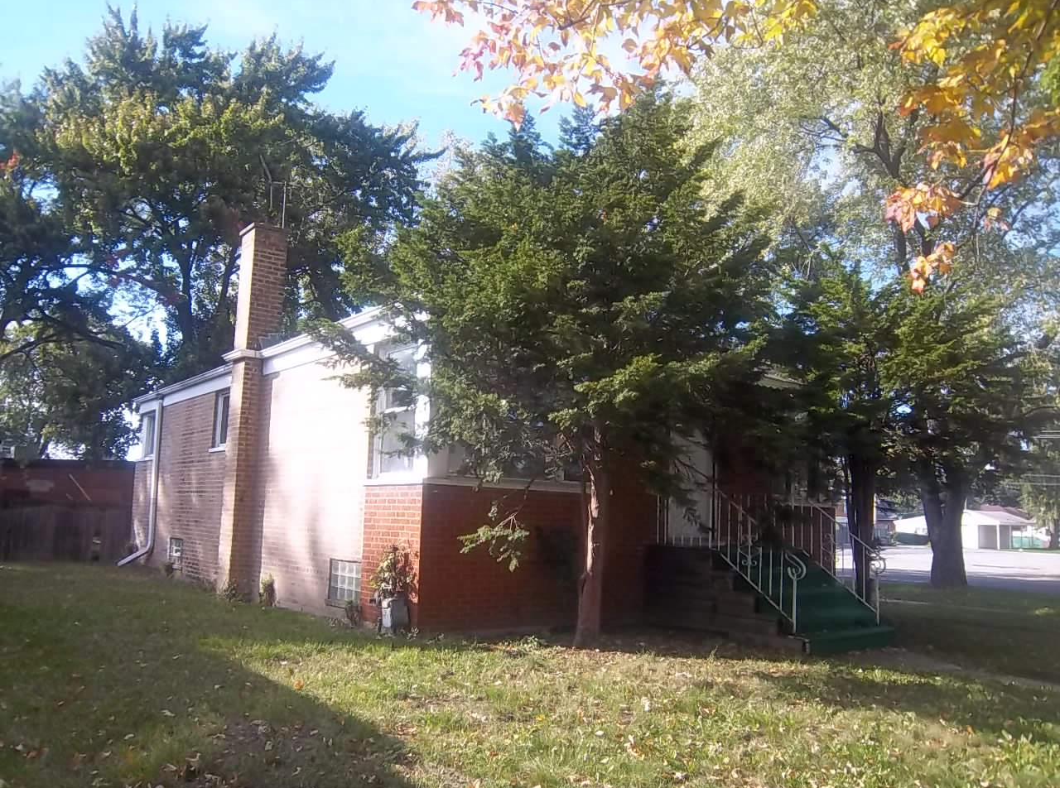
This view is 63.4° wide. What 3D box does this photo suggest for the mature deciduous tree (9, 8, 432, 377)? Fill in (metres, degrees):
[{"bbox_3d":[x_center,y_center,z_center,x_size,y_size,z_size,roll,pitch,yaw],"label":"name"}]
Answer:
[{"bbox_3d":[-8.588,-2.643,23.005,11.800,14.055,10.800,4,-9,-21],"label":"mature deciduous tree"}]

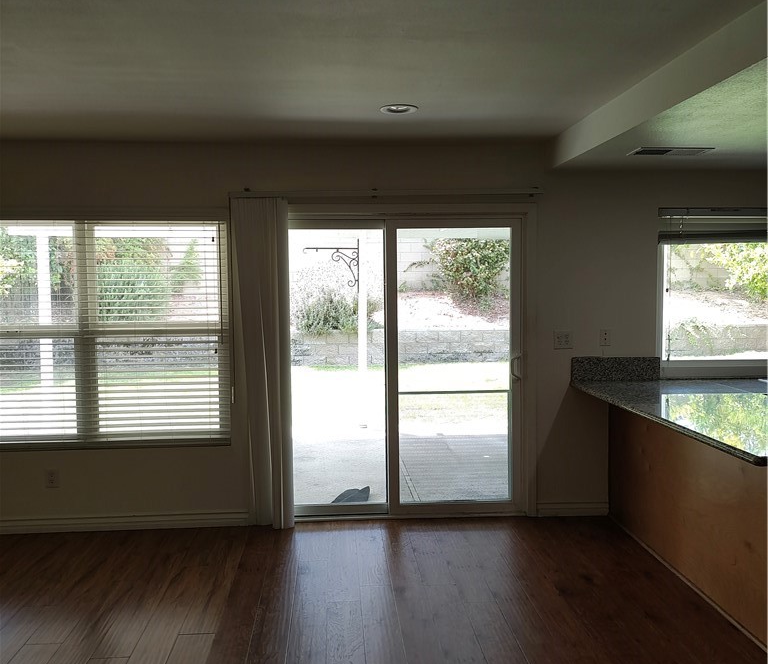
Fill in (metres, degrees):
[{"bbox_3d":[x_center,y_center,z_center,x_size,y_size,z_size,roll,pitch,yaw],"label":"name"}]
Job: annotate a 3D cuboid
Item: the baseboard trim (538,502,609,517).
[{"bbox_3d":[1.268,1.192,4.974,0.486,0.096,0.016,-1,4,-4],"label":"baseboard trim"}]

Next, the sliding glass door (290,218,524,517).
[{"bbox_3d":[0.061,0.248,4.880,1.752,1.976,0.100,-1,4,-4],"label":"sliding glass door"}]

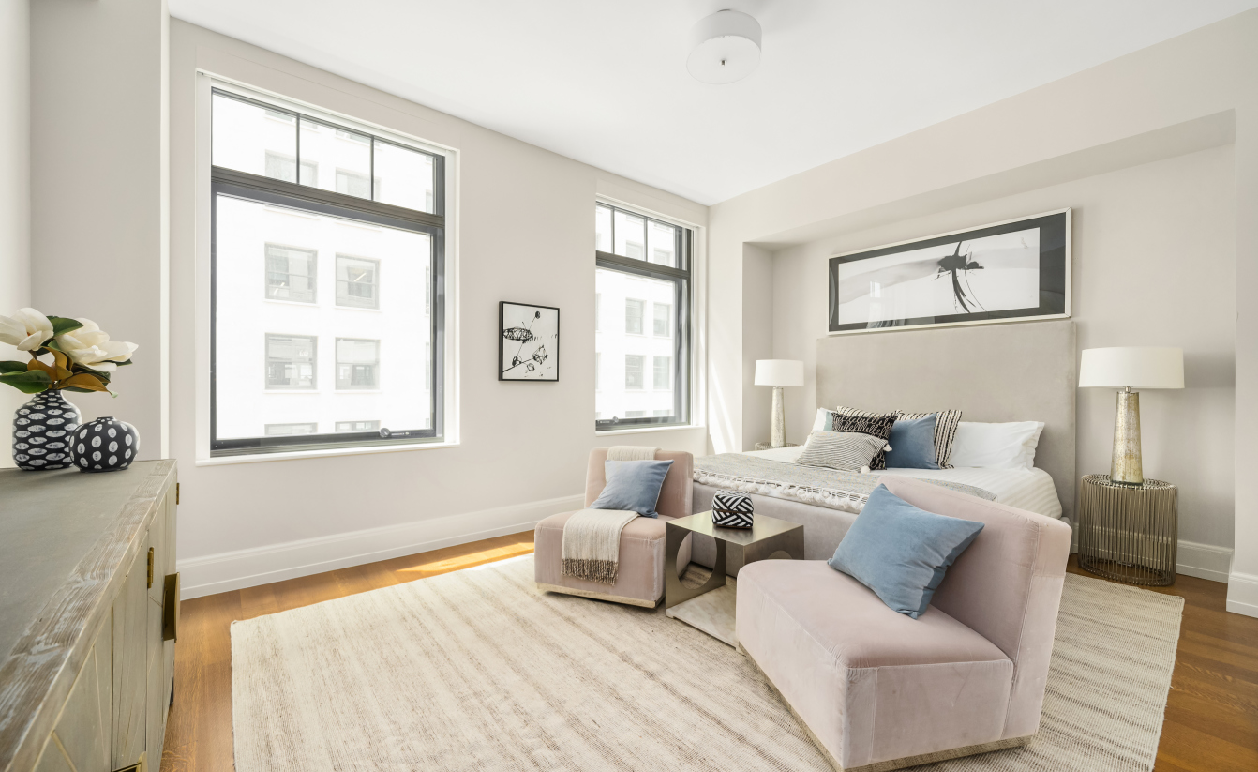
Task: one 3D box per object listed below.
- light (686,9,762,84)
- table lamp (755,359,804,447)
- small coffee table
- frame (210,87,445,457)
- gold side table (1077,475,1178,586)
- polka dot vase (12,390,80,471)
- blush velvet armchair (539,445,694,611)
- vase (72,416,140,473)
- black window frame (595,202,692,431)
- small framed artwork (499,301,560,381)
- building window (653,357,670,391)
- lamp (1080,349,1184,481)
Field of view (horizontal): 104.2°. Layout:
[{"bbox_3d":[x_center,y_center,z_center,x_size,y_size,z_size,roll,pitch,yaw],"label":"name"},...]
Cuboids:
[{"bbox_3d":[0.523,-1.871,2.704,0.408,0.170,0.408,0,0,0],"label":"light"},{"bbox_3d":[1.579,0.186,5.095,0.485,0.885,0.485,0,0,-40],"label":"table lamp"},{"bbox_3d":[0.540,0.964,2.537,0.488,0.495,0.488,0,0,-40],"label":"small coffee table"},{"bbox_3d":[-2.011,-0.676,3.419,1.385,2.222,0.140,0,0,-40],"label":"frame"},{"bbox_3d":[3.220,0.913,3.170,0.442,0.584,0.442,0,0,-40],"label":"gold side table"},{"bbox_3d":[-2.020,0.149,1.701,0.157,0.275,0.157,0,0,-40],"label":"polka dot vase"},{"bbox_3d":[-0.047,0.813,3.181,0.757,0.768,0.885,0,0,20],"label":"blush velvet armchair"},{"bbox_3d":[-1.781,0.196,1.668,0.161,0.178,0.161,0,0,0],"label":"vase"},{"bbox_3d":[0.149,-0.657,5.085,1.350,2.170,0.120,0,0,-40],"label":"black window frame"},{"bbox_3d":[-0.827,-0.357,4.106,0.540,0.635,0.040,0,0,-40],"label":"small framed artwork"},{"bbox_3d":[2.035,-0.770,30.692,1.450,2.095,0.200,0,0,-40],"label":"building window"},{"bbox_3d":[3.246,0.201,3.179,0.482,0.872,0.482,0,0,-40],"label":"lamp"}]

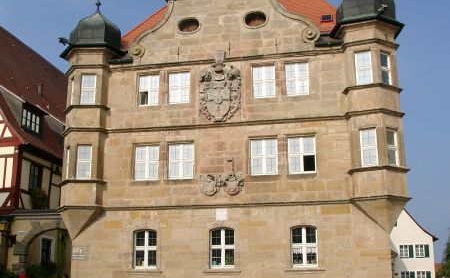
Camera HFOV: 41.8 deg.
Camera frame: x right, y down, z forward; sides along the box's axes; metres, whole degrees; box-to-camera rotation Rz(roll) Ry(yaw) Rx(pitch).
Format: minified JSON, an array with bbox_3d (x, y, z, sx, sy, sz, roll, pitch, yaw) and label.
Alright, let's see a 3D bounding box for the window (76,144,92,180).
[{"bbox_3d":[-5.834,0.973,24.409,0.626,1.435,0.120,0,-14,-3],"label":"window"}]

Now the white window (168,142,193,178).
[{"bbox_3d":[-1.831,0.953,24.773,1.099,1.505,0.150,-3,-15,11],"label":"white window"}]

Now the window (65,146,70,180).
[{"bbox_3d":[-6.757,1.125,25.476,0.150,1.500,0.630,8,-17,-30],"label":"window"}]

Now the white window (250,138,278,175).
[{"bbox_3d":[1.530,0.700,22.546,1.070,1.500,0.150,-3,-15,11],"label":"white window"}]

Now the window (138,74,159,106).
[{"bbox_3d":[-3.309,-2.134,25.871,0.908,1.438,0.150,-3,-15,11],"label":"window"}]

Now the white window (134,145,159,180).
[{"bbox_3d":[-3.309,1.033,25.068,1.076,1.488,0.150,-3,-15,11],"label":"white window"}]

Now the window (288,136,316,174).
[{"bbox_3d":[3.118,0.667,23.791,1.139,1.499,0.150,-3,-15,11],"label":"window"}]

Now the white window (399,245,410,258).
[{"bbox_3d":[18.000,11.289,59.027,0.950,1.250,0.150,-3,-15,11],"label":"white window"}]

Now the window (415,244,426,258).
[{"bbox_3d":[19.229,11.054,58.008,0.909,1.257,0.150,-4,-14,15],"label":"window"}]

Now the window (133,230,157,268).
[{"bbox_3d":[-3.269,4.520,24.175,0.995,1.629,0.150,-3,-15,11],"label":"window"}]

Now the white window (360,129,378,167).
[{"bbox_3d":[5.575,0.357,22.728,0.630,1.500,0.150,-7,-16,24],"label":"white window"}]

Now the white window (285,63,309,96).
[{"bbox_3d":[2.934,-2.411,23.881,0.943,1.365,0.150,-3,-14,11],"label":"white window"}]

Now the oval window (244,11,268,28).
[{"bbox_3d":[1.344,-5.213,25.682,1.020,0.786,0.200,-3,-15,11],"label":"oval window"}]

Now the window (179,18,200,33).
[{"bbox_3d":[-1.478,-4.702,24.541,1.000,0.760,0.200,-3,-15,11],"label":"window"}]

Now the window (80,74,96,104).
[{"bbox_3d":[-5.823,-2.085,25.156,0.641,1.286,0.120,0,-14,-3],"label":"window"}]

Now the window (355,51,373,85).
[{"bbox_3d":[5.396,-2.743,22.894,0.646,1.337,0.120,-7,-15,25],"label":"window"}]

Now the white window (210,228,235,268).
[{"bbox_3d":[-0.090,4.259,22.950,0.956,1.546,0.150,-3,-14,11],"label":"white window"}]

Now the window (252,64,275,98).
[{"bbox_3d":[1.655,-2.398,24.881,0.956,1.382,0.150,-3,-15,11],"label":"window"}]

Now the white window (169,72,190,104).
[{"bbox_3d":[-1.916,-2.135,24.864,0.938,1.323,0.150,-3,-14,11],"label":"white window"}]

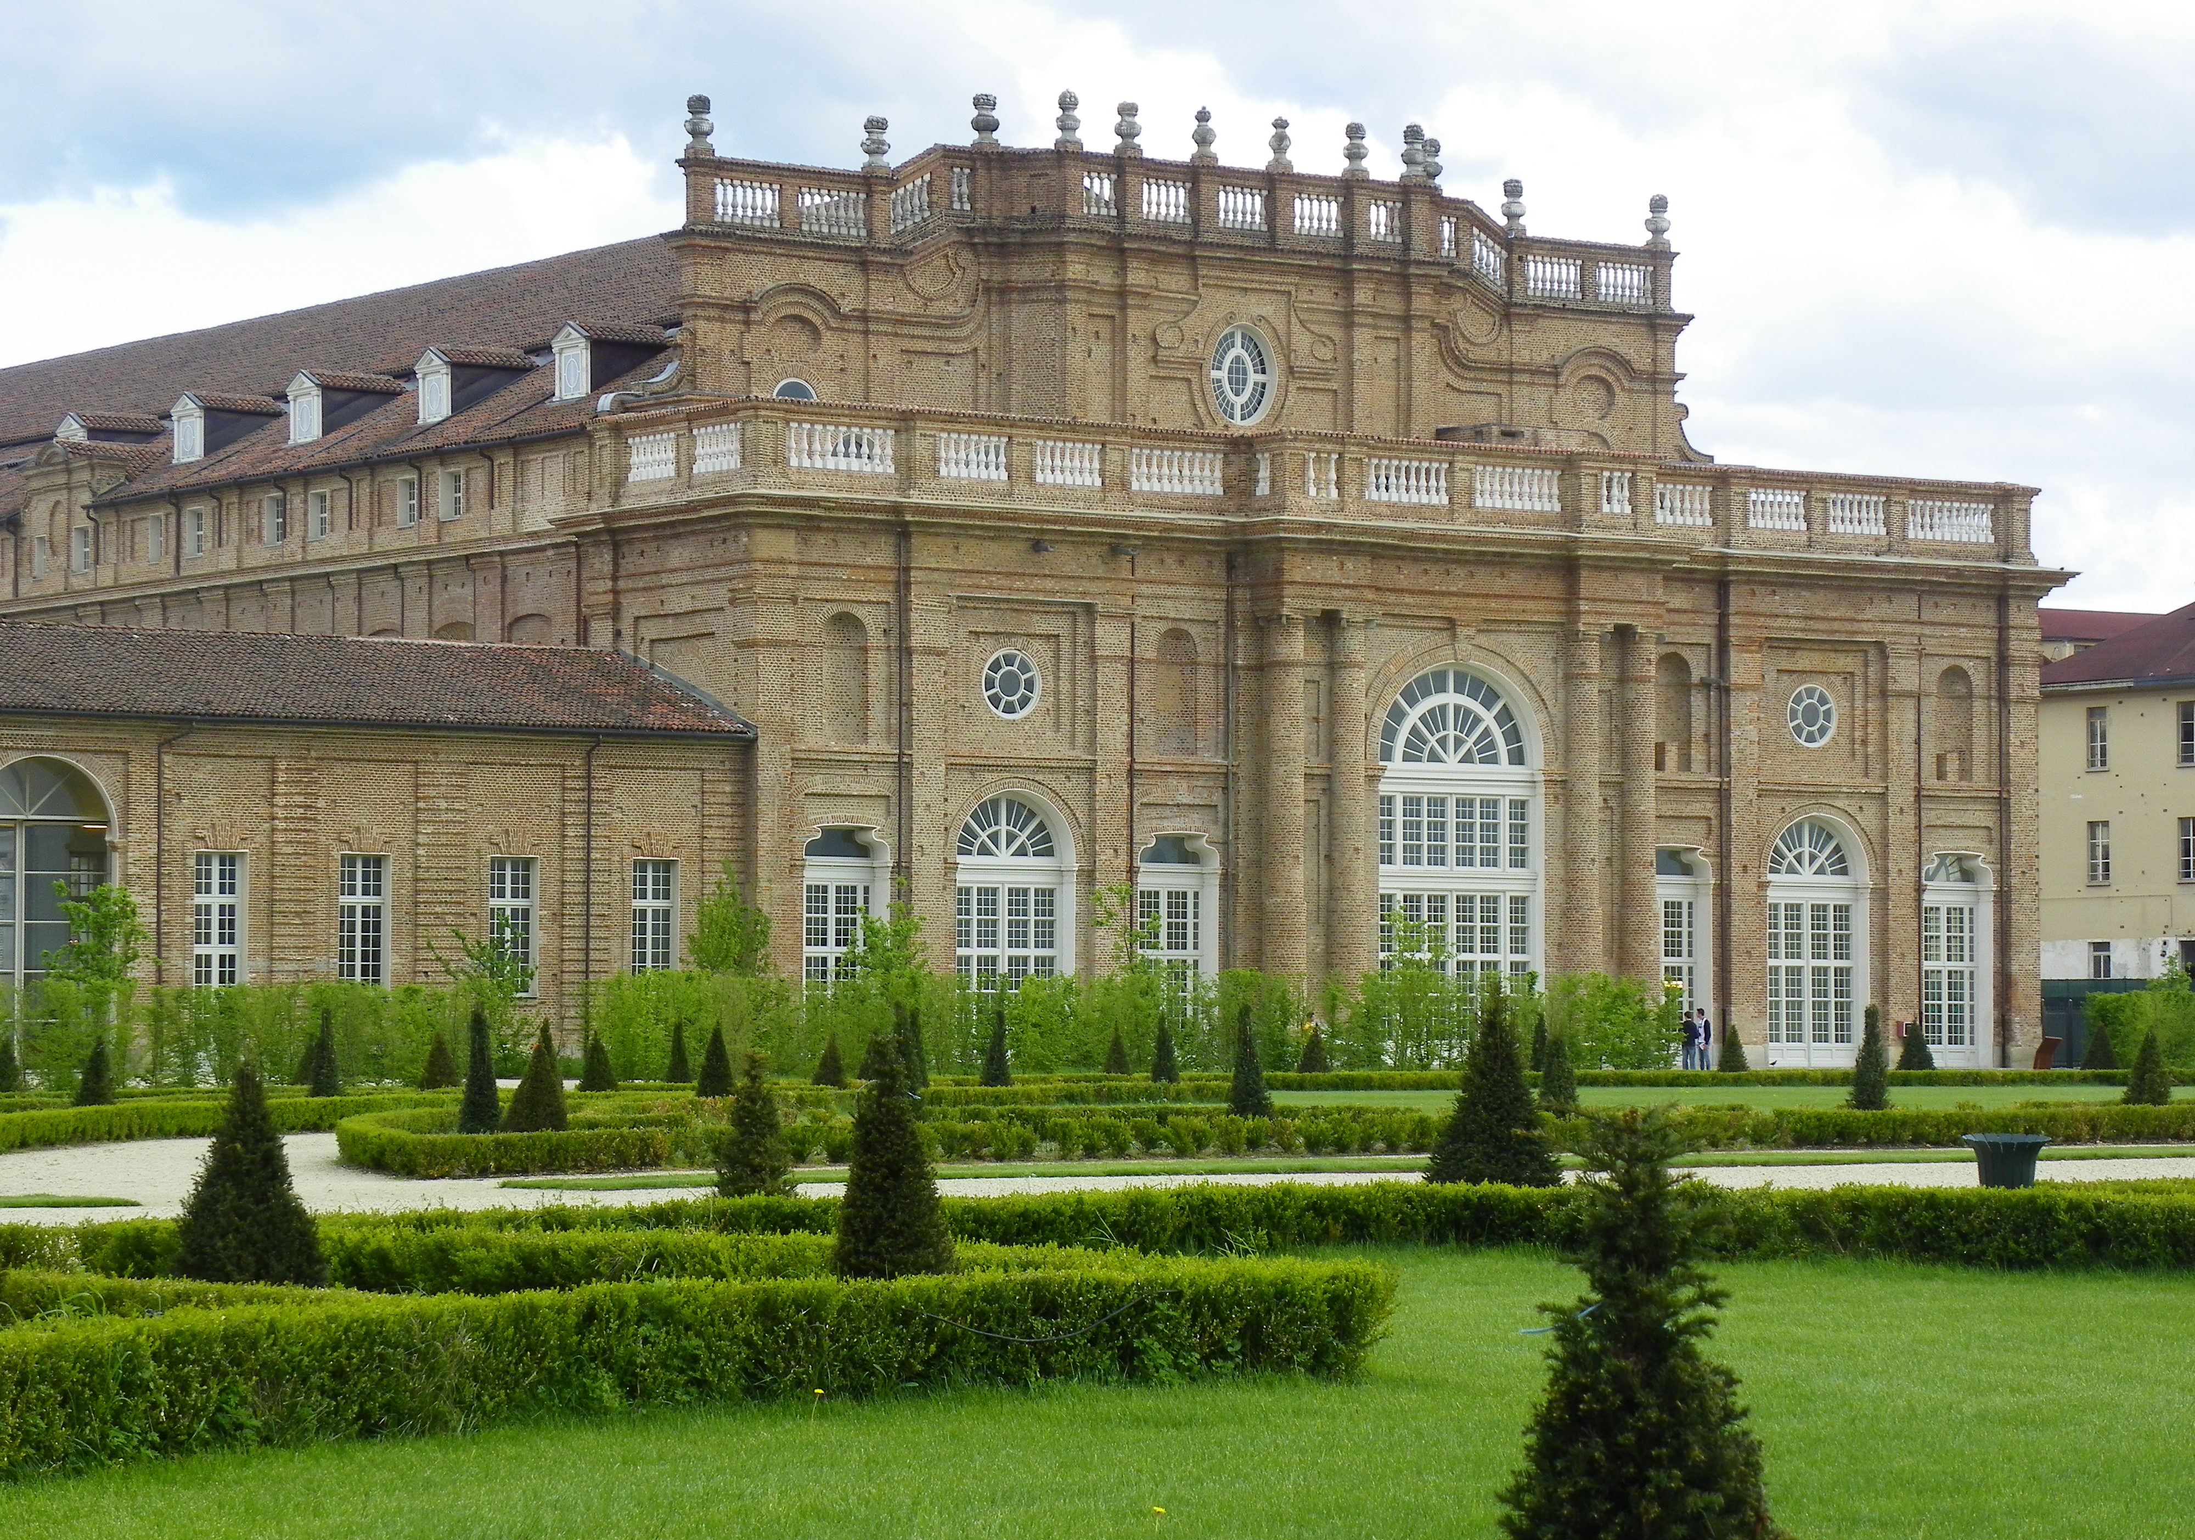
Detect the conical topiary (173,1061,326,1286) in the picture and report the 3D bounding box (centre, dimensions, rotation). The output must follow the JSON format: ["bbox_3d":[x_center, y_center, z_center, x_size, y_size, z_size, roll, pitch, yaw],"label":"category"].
[{"bbox_3d":[-3.982,2.020,28.274,0.760,1.310,0.760,1,-2,-8],"label":"conical topiary"}]

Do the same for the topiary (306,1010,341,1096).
[{"bbox_3d":[-10.409,3.975,81.033,0.484,1.558,0.484,0,-2,0],"label":"topiary"}]

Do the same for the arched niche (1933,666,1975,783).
[{"bbox_3d":[25.223,-1.335,178.209,1.482,3.449,0.500,2,-3,-34],"label":"arched niche"}]

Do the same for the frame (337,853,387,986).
[{"bbox_3d":[-17.808,3.719,145.930,1.379,3.362,0.250,2,-3,-35],"label":"frame"}]

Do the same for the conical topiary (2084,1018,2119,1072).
[{"bbox_3d":[22.830,6.419,136.972,0.760,1.451,0.760,0,-2,0],"label":"conical topiary"}]

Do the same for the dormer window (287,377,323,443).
[{"bbox_3d":[-19.853,-9.143,152.378,0.600,1.837,1.911,2,-3,-35],"label":"dormer window"}]

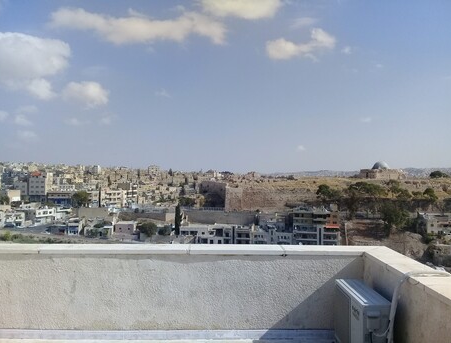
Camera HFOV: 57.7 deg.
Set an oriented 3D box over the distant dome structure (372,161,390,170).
[{"bbox_3d":[125.100,-4.675,330.000,13.400,7.400,13.400,0,0,21],"label":"distant dome structure"}]

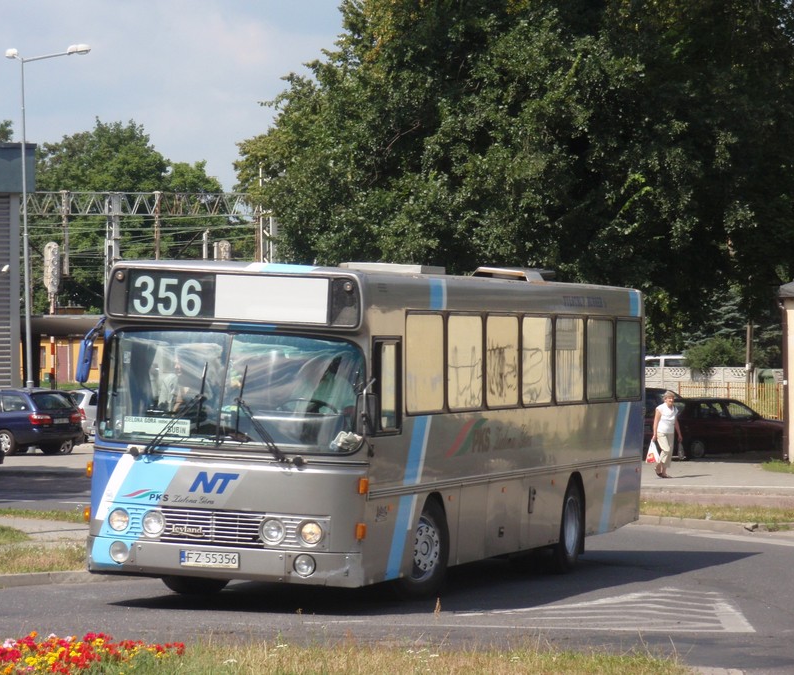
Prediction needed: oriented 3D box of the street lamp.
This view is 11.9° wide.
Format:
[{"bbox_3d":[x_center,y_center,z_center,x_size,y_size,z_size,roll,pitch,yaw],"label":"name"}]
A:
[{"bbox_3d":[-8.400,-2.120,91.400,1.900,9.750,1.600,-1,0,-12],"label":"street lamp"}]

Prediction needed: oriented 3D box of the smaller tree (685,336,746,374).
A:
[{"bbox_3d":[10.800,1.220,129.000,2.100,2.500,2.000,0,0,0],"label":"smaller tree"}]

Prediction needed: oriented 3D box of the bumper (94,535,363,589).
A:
[{"bbox_3d":[-1.501,1.919,32.458,2.480,0.310,0.380,3,1,16],"label":"bumper"}]

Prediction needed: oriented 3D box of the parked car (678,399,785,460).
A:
[{"bbox_3d":[7.630,2.130,90.000,4.100,1.410,1.680,0,0,-35],"label":"parked car"}]

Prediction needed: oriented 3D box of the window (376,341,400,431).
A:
[{"bbox_3d":[-0.083,0.417,33.000,0.060,0.790,0.780,0,0,16],"label":"window"}]

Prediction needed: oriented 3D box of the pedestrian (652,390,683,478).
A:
[{"bbox_3d":[5.040,1.810,71.000,0.550,1.610,0.420,0,-1,-34],"label":"pedestrian"}]

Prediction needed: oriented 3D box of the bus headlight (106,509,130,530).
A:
[{"bbox_3d":[-2.392,1.563,32.600,0.190,0.190,0.100,3,1,16],"label":"bus headlight"}]

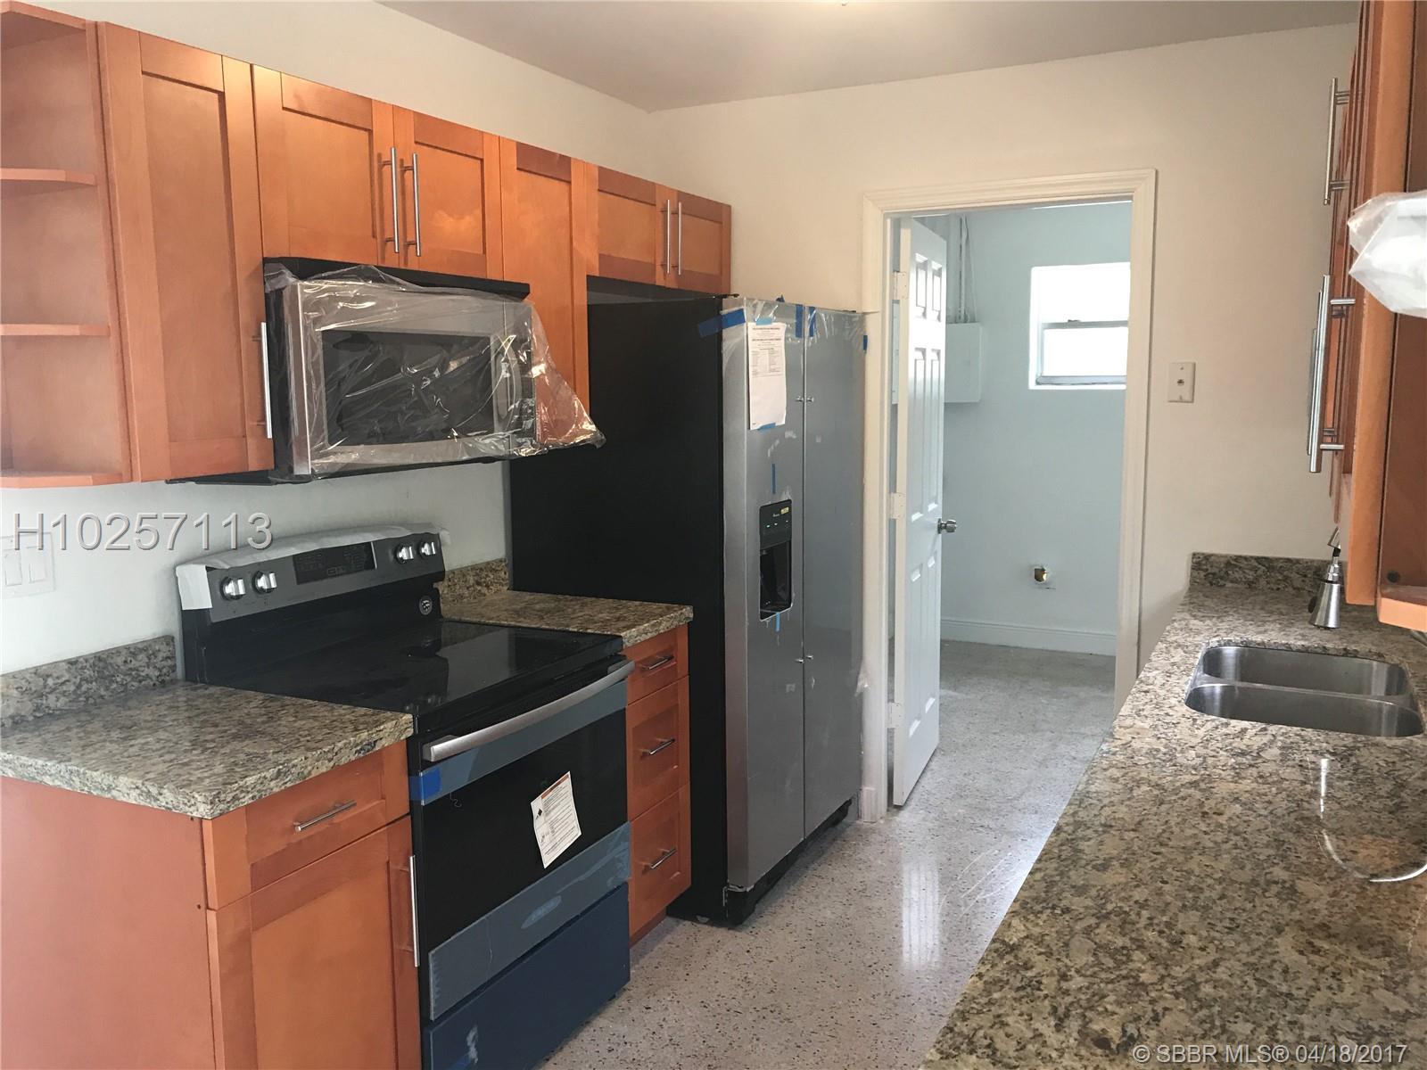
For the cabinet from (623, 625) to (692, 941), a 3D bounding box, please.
[{"bbox_3d":[-0.424,0.661,3.161,0.640,0.875,0.375,3,8,27],"label":"cabinet"}]

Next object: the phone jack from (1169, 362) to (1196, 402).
[{"bbox_3d":[1.365,-0.445,3.363,0.070,0.115,0.010,3,8,27],"label":"phone jack"}]

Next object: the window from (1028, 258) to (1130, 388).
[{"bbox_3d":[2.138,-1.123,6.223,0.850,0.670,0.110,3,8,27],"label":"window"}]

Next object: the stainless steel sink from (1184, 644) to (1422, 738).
[{"bbox_3d":[1.177,0.397,2.324,0.430,0.200,0.740,3,8,27],"label":"stainless steel sink"}]

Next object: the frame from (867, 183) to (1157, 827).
[{"bbox_3d":[0.916,-0.044,3.717,0.895,2.110,0.140,3,8,27],"label":"frame"}]

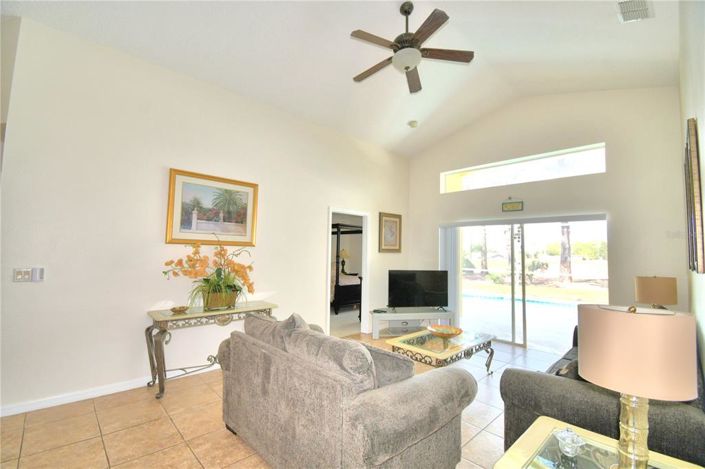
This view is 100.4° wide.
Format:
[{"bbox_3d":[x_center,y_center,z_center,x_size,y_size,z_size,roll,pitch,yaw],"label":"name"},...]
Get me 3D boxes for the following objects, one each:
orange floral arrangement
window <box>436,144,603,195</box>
[{"bbox_3d":[-1.543,0.454,3.258,0.850,0.760,0.450,6,-6,-43],"label":"orange floral arrangement"},{"bbox_3d":[2.728,-1.070,5.125,0.100,0.450,2.570,6,-6,-43],"label":"window"}]

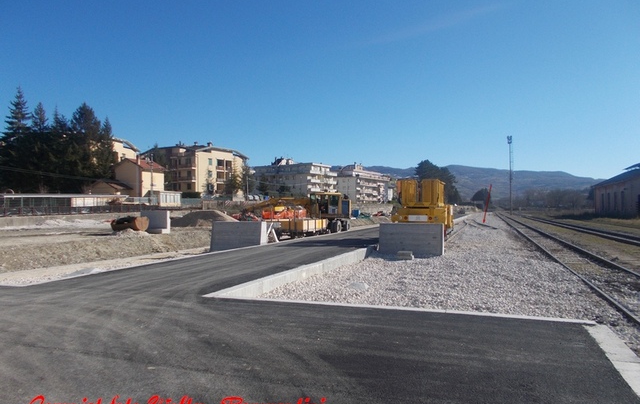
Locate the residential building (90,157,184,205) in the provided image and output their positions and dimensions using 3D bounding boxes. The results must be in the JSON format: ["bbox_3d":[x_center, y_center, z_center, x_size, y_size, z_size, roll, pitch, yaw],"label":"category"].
[{"bbox_3d":[-34.130,-3.570,89.110,12.400,9.000,9.800,0,-1,25],"label":"residential building"}]

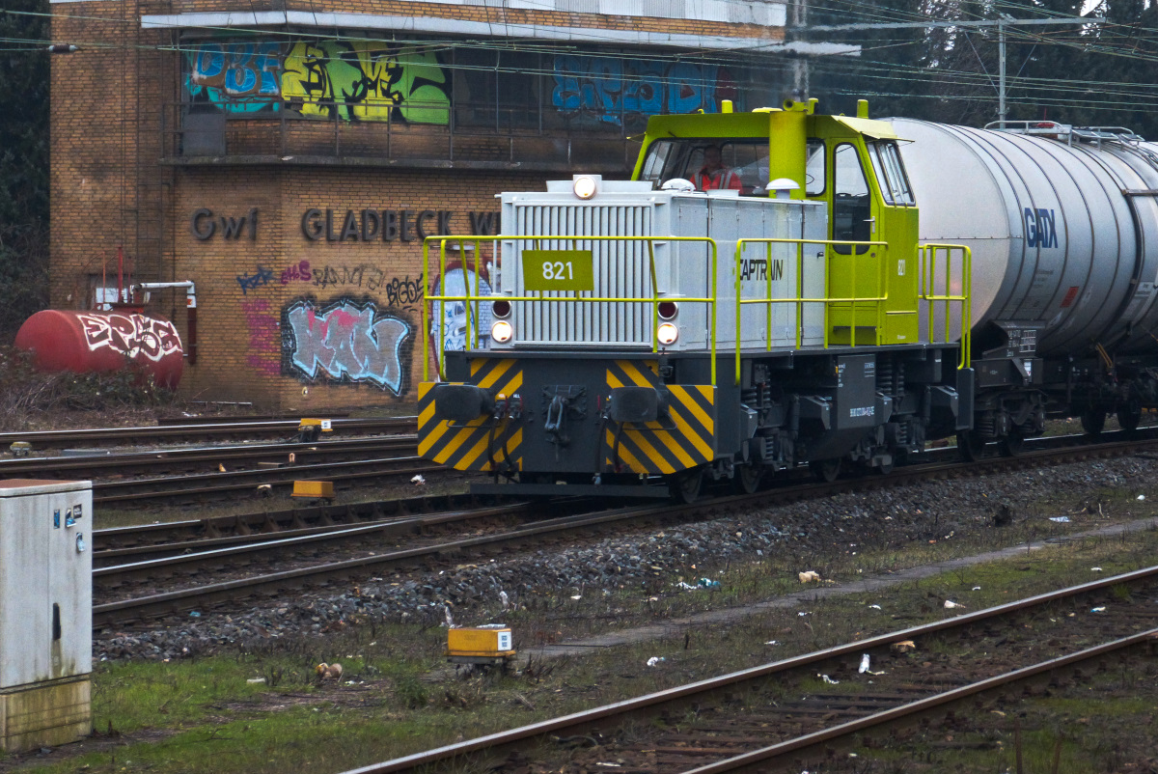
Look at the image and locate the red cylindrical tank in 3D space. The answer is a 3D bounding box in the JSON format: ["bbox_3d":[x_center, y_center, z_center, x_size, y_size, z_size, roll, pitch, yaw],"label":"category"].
[{"bbox_3d":[-7.872,-0.443,83.300,1.600,1.600,2.830,1,2,40],"label":"red cylindrical tank"}]

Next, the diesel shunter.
[{"bbox_3d":[1.539,-1.045,54.559,3.030,4.220,12.600,1,1,17],"label":"diesel shunter"}]

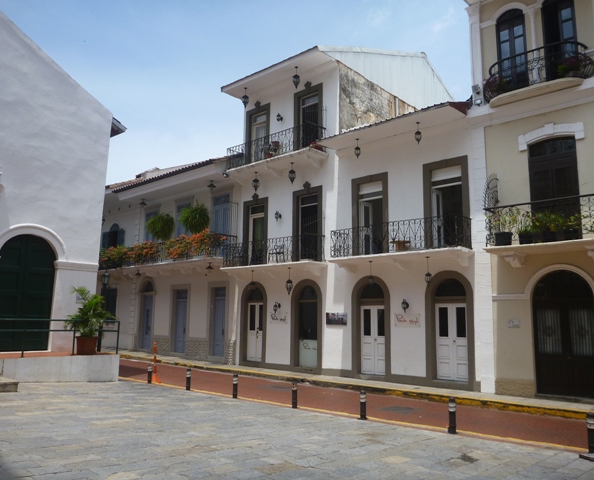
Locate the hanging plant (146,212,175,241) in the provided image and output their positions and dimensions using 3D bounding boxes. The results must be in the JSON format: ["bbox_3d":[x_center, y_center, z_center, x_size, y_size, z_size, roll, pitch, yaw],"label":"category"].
[{"bbox_3d":[-5.778,-0.574,21.996,1.037,1.110,1.001,1,-9,0],"label":"hanging plant"}]

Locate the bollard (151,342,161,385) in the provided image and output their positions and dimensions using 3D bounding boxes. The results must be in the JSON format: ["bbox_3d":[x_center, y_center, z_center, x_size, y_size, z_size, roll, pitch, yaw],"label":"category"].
[{"bbox_3d":[-4.084,3.593,15.151,0.255,1.174,0.255,-7,-12,41],"label":"bollard"}]

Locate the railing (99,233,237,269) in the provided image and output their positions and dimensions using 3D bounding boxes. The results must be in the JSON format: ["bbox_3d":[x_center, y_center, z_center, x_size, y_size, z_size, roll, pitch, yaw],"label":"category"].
[{"bbox_3d":[-6.393,0.673,24.279,9.400,0.950,1.100,-7,-12,43],"label":"railing"}]

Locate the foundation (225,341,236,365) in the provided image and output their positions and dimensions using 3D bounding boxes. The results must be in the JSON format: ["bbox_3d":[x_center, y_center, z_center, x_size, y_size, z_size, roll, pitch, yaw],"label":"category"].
[{"bbox_3d":[-2.673,4.546,20.893,0.611,0.964,0.180,-7,-12,41],"label":"foundation"}]

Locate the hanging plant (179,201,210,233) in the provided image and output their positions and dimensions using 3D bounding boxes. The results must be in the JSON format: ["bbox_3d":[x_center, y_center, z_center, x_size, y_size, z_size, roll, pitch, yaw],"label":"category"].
[{"bbox_3d":[-4.063,-0.912,20.522,1.056,1.201,1.019,1,-9,0],"label":"hanging plant"}]

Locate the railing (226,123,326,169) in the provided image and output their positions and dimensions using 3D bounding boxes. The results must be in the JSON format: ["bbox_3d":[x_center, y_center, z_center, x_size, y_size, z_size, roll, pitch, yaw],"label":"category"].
[{"bbox_3d":[-0.890,-3.413,19.896,4.320,0.930,1.000,-7,-12,41],"label":"railing"}]

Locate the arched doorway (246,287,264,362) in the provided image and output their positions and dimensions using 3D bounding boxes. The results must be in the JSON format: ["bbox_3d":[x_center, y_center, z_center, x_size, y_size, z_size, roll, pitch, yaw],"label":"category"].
[{"bbox_3d":[-1.590,3.286,20.226,1.033,2.890,0.240,-7,-12,41],"label":"arched doorway"}]

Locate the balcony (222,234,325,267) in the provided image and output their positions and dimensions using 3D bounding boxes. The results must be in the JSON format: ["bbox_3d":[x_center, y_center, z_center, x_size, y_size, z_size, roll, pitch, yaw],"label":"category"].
[{"bbox_3d":[-0.860,0.479,18.027,4.186,0.874,0.910,-7,-12,41],"label":"balcony"}]

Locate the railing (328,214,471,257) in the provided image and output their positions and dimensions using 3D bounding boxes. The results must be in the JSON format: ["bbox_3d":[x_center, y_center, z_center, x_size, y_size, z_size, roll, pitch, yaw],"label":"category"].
[{"bbox_3d":[3.044,0.016,15.804,4.320,0.910,1.000,-7,-12,41],"label":"railing"}]

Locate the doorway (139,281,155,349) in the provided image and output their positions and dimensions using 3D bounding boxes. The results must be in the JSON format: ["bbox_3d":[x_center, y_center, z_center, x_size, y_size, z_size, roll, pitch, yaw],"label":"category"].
[{"bbox_3d":[-7.334,3.696,25.574,1.181,3.377,0.240,-7,-12,43],"label":"doorway"}]

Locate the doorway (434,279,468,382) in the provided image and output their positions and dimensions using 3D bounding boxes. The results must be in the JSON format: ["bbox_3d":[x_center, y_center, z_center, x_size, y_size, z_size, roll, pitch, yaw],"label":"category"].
[{"bbox_3d":[4.457,2.576,14.926,1.077,2.940,0.240,-7,-12,41],"label":"doorway"}]

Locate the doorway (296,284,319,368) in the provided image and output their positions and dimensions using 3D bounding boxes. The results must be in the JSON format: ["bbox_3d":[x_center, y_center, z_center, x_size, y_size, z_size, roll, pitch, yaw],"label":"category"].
[{"bbox_3d":[0.390,2.859,17.285,0.983,2.694,0.291,-7,-12,41],"label":"doorway"}]

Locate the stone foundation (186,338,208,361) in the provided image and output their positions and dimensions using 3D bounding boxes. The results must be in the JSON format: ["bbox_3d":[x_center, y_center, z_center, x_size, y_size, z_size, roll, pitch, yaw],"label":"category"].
[{"bbox_3d":[-4.014,4.396,20.806,1.383,0.892,0.182,-7,-12,41],"label":"stone foundation"}]

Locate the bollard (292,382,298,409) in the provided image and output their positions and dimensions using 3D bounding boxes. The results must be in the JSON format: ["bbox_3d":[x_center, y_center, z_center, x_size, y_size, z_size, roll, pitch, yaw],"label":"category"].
[{"bbox_3d":[-0.039,3.353,11.186,0.116,0.550,0.116,1,-9,0],"label":"bollard"}]

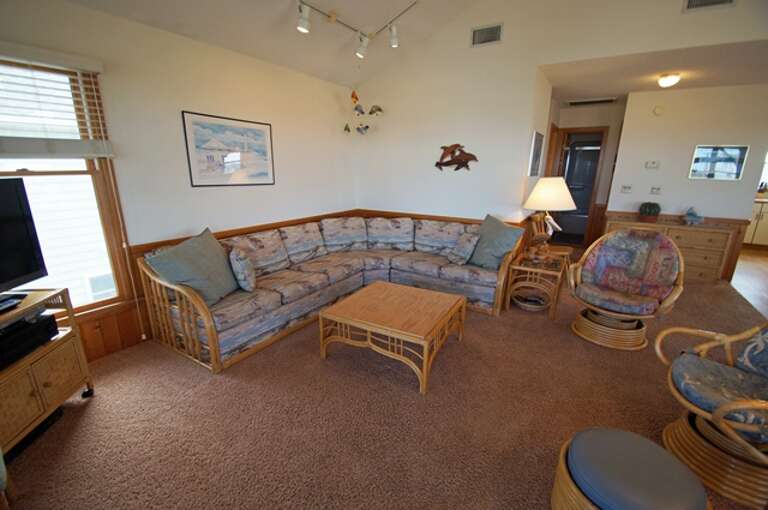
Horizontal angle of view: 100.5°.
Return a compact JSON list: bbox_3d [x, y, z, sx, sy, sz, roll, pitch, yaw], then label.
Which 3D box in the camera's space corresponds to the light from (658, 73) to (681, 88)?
[{"bbox_3d":[3.222,-1.963,3.599,0.192,0.085,0.192,10,18,30],"label":"light"}]

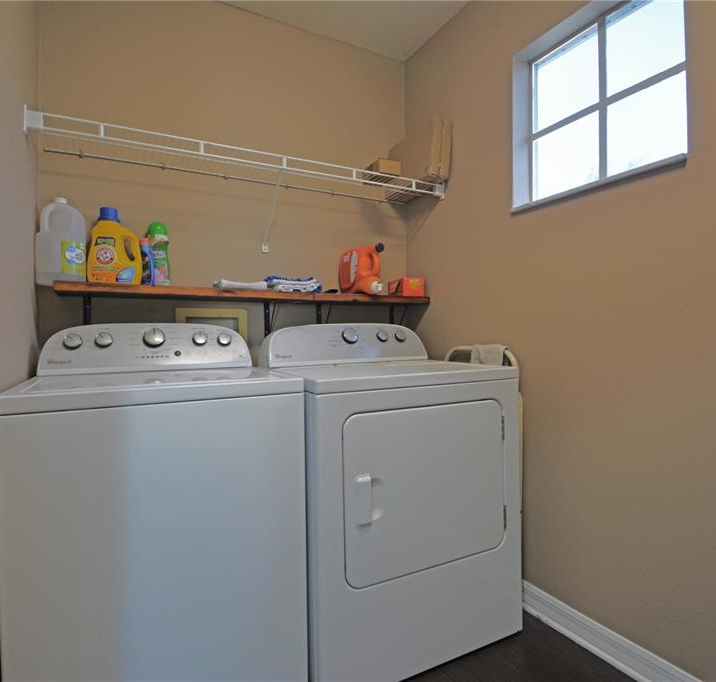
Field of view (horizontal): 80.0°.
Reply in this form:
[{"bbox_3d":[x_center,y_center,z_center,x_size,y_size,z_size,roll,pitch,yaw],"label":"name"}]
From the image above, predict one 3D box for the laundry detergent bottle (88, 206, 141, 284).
[{"bbox_3d":[-0.892,-0.339,1.565,0.175,0.275,0.110,-1,0,-29],"label":"laundry detergent bottle"}]

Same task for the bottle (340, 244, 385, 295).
[{"bbox_3d":[0.017,-0.333,2.055,0.145,0.245,0.225,-1,0,-39],"label":"bottle"}]

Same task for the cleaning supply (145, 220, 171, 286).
[{"bbox_3d":[-0.771,-0.326,1.638,0.088,0.247,0.070,-1,0,-32],"label":"cleaning supply"}]

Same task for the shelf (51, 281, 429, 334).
[{"bbox_3d":[-0.385,-0.114,1.865,1.530,0.185,0.215,-1,0,-27],"label":"shelf"}]

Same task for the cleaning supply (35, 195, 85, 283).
[{"bbox_3d":[-1.061,-0.356,1.513,0.147,0.312,0.147,0,0,25],"label":"cleaning supply"}]

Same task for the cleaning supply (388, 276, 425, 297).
[{"bbox_3d":[0.245,-0.262,2.165,0.125,0.098,0.150,-1,0,-27],"label":"cleaning supply"}]

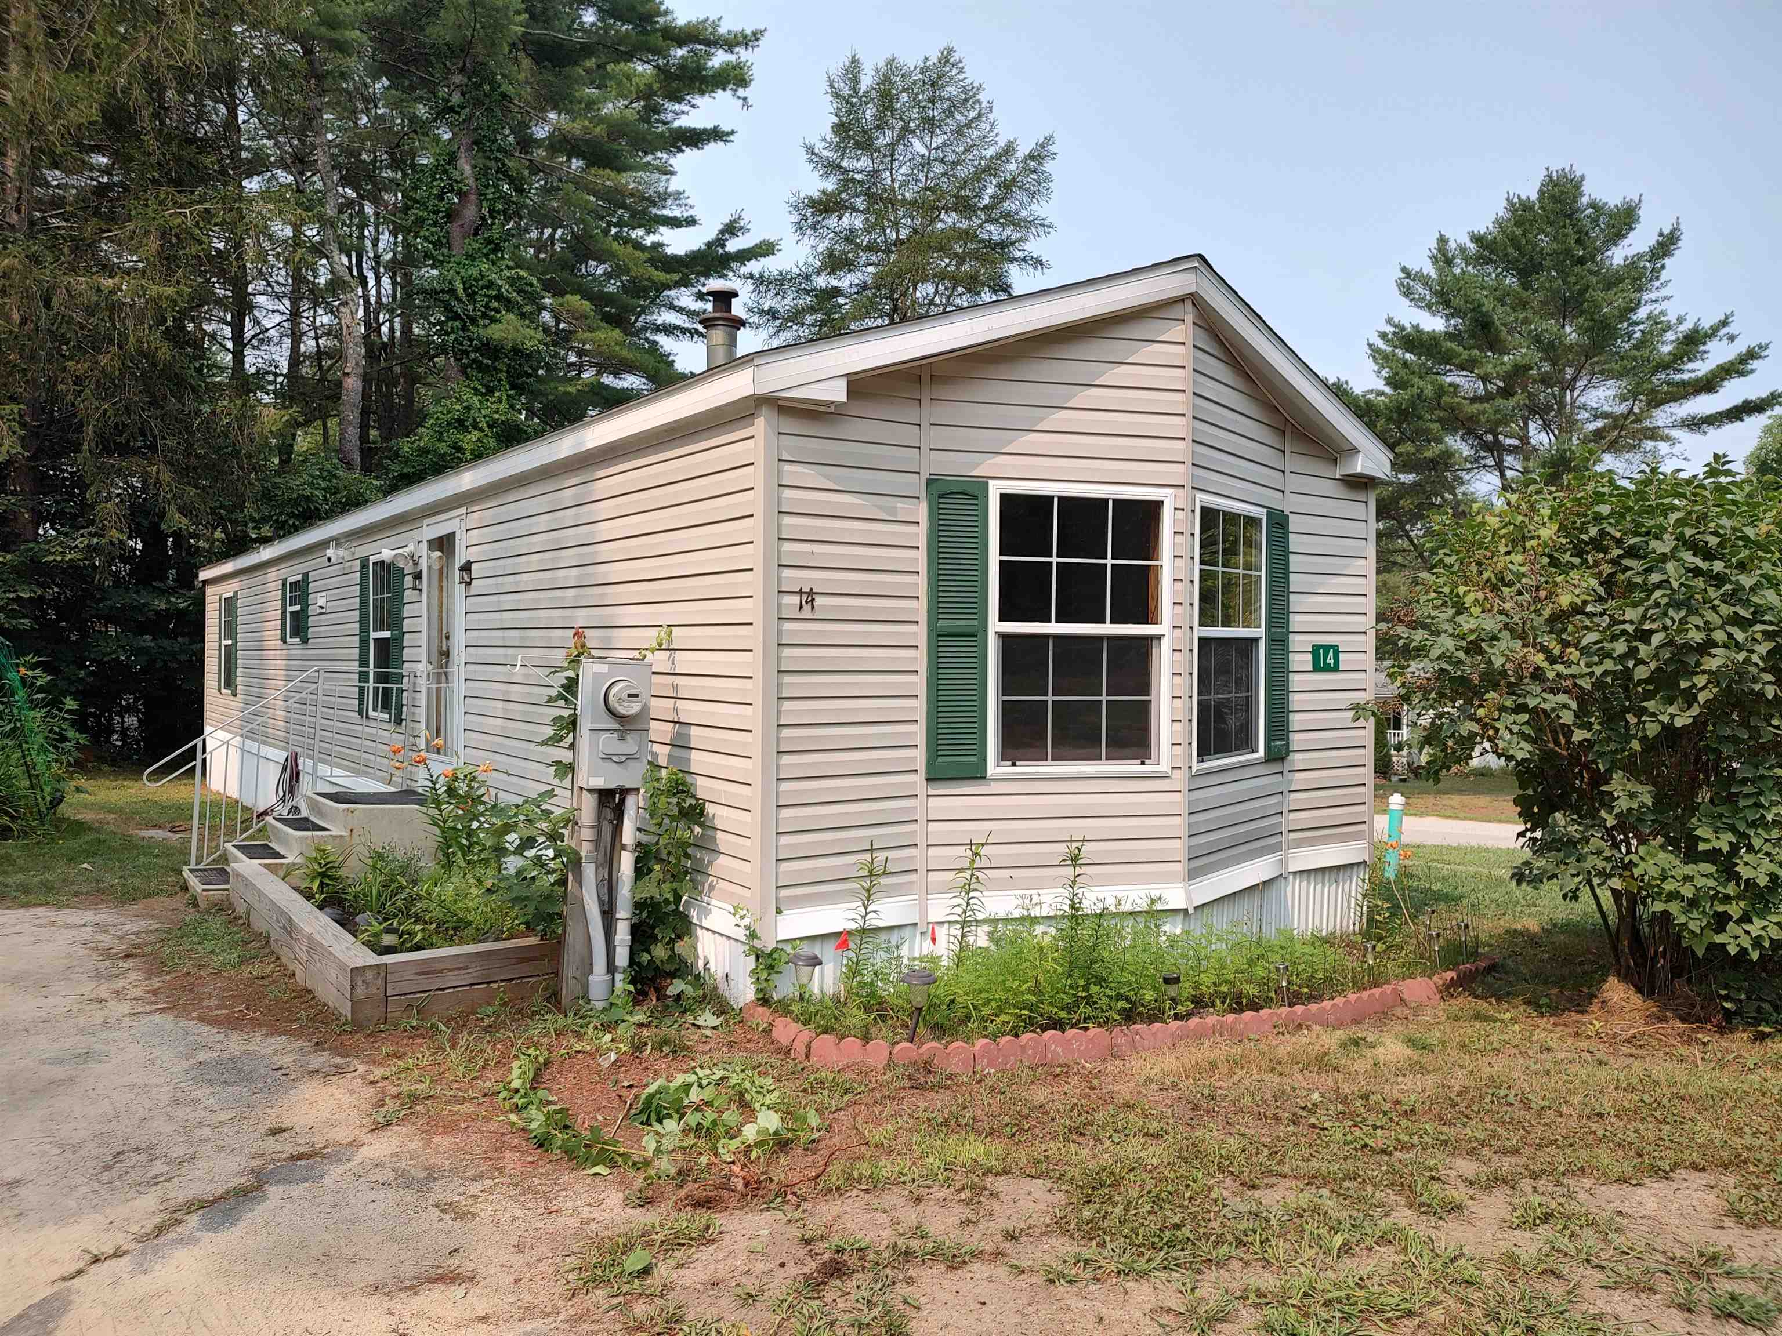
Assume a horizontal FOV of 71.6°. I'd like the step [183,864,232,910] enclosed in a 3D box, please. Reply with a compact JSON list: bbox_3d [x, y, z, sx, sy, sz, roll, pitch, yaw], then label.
[{"bbox_3d":[-4.566,1.481,8.345,0.290,0.180,0.880,0,1,-36],"label":"step"}]

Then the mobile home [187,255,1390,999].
[{"bbox_3d":[-3.699,-0.278,13.113,4.400,3.800,17.400,0,1,-35],"label":"mobile home"}]

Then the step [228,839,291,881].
[{"bbox_3d":[-4.355,1.355,8.496,0.290,0.190,0.880,0,1,-36],"label":"step"}]

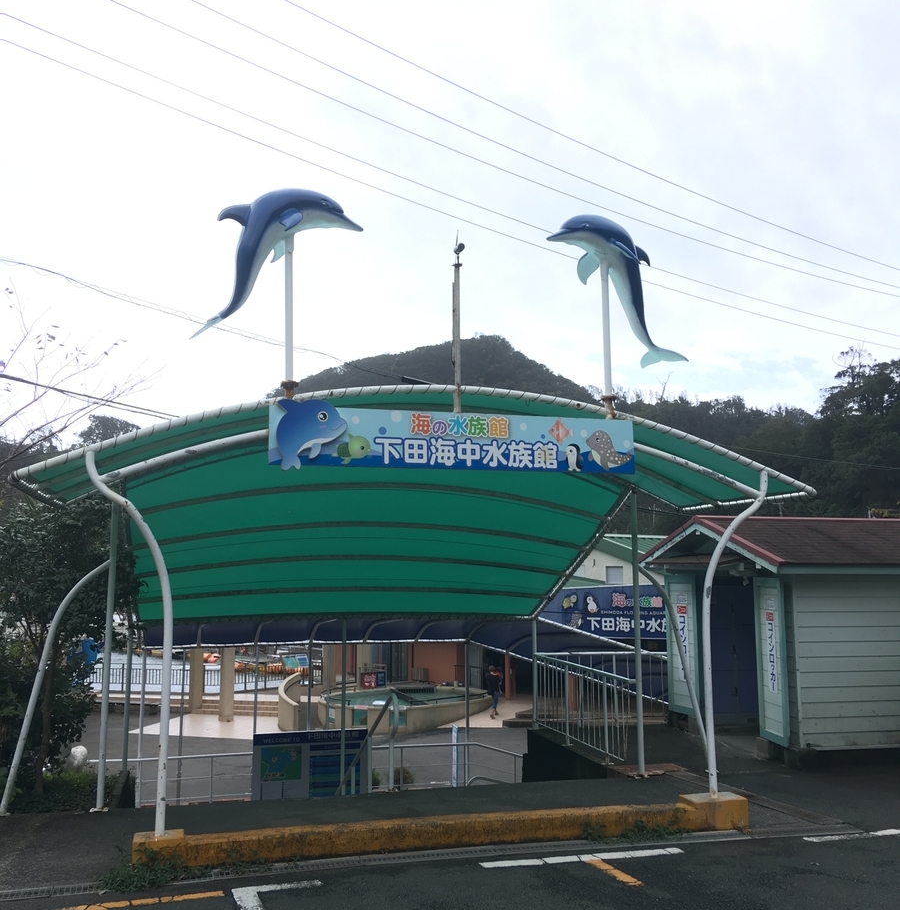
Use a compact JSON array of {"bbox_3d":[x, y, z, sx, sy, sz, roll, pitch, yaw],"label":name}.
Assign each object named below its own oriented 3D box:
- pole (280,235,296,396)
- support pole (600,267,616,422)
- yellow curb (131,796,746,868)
[{"bbox_3d":[-1.033,-0.896,6.438,0.100,1.070,0.100,3,-8,-17],"label":"pole"},{"bbox_3d":[1.111,-0.820,7.117,0.100,1.090,0.100,0,-8,0],"label":"support pole"},{"bbox_3d":[0.086,2.364,6.324,3.980,0.220,0.270,3,-8,-17],"label":"yellow curb"}]

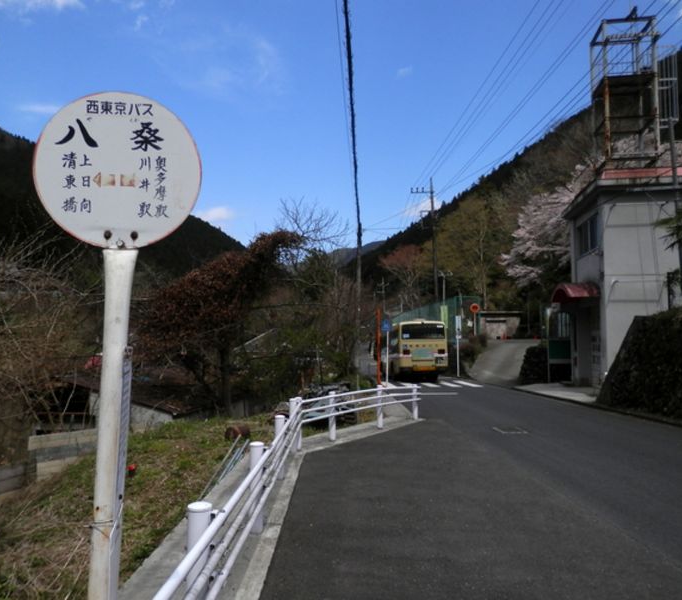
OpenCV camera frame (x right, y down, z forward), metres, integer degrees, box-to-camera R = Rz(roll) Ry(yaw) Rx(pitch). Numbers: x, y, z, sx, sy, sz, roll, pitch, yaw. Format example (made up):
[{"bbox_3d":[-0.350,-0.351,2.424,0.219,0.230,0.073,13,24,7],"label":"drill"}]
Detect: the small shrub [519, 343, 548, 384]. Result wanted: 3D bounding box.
[{"bbox_3d":[8.205,2.735,24.500,1.200,1.650,1.250,0,-2,0],"label":"small shrub"}]

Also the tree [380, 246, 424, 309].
[{"bbox_3d":[6.918,-2.194,65.000,5.000,8.000,5.000,0,-2,0],"label":"tree"}]

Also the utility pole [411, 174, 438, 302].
[{"bbox_3d":[6.326,-2.940,43.000,1.800,12.200,0.500,0,-2,0],"label":"utility pole"}]

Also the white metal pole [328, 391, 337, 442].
[{"bbox_3d":[-0.136,1.971,9.800,0.120,0.820,0.120,0,-2,0],"label":"white metal pole"}]

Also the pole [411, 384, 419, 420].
[{"bbox_3d":[1.670,2.284,12.900,0.120,0.800,0.120,0,-2,0],"label":"pole"}]

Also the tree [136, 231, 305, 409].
[{"bbox_3d":[-3.575,0.662,17.000,4.500,5.200,3.900,0,-2,0],"label":"tree"}]

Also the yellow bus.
[{"bbox_3d":[3.970,2.680,32.400,2.350,3.050,9.100,0,-3,-1],"label":"yellow bus"}]

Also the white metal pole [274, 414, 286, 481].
[{"bbox_3d":[-0.755,1.831,7.150,0.120,0.800,0.120,0,-2,0],"label":"white metal pole"}]

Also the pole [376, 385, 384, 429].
[{"bbox_3d":[0.763,2.093,11.300,0.120,0.830,0.120,0,-2,0],"label":"pole"}]

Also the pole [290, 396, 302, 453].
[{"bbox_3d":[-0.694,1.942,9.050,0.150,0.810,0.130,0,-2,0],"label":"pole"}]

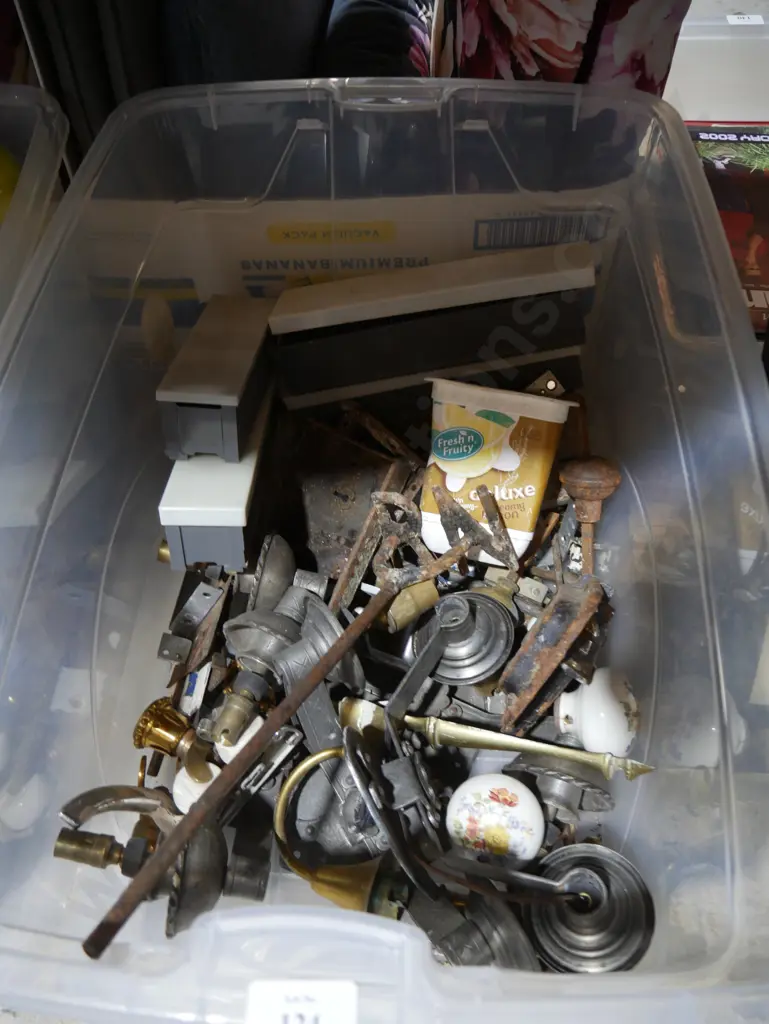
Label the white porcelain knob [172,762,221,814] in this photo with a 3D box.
[{"bbox_3d":[-0.108,0.165,0.490,0.035,0.033,0.035,4,71,-11],"label":"white porcelain knob"}]

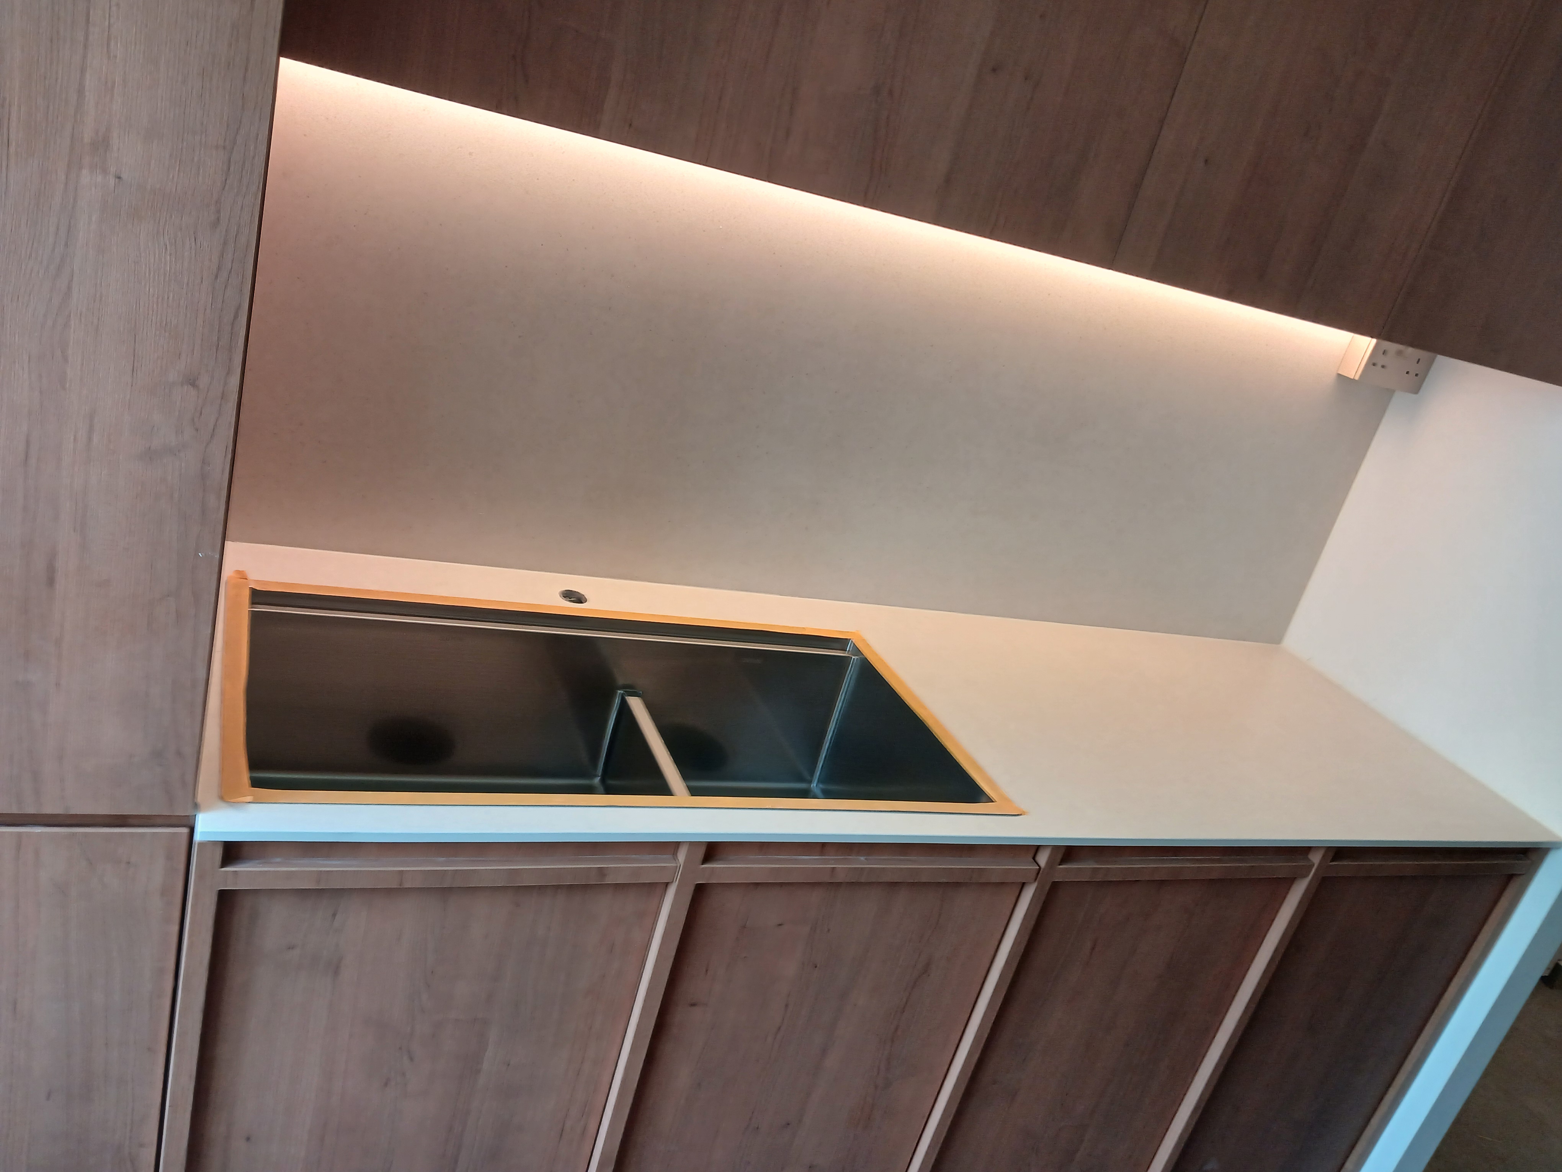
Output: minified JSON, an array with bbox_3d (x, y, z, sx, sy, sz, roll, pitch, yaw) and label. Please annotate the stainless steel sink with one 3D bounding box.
[{"bbox_3d":[-0.212,0.232,1.450,0.837,0.235,0.452,6,23,-25],"label":"stainless steel sink"}]

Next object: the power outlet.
[{"bbox_3d":[1.014,-0.378,2.031,0.147,0.085,0.046,6,23,-25],"label":"power outlet"}]

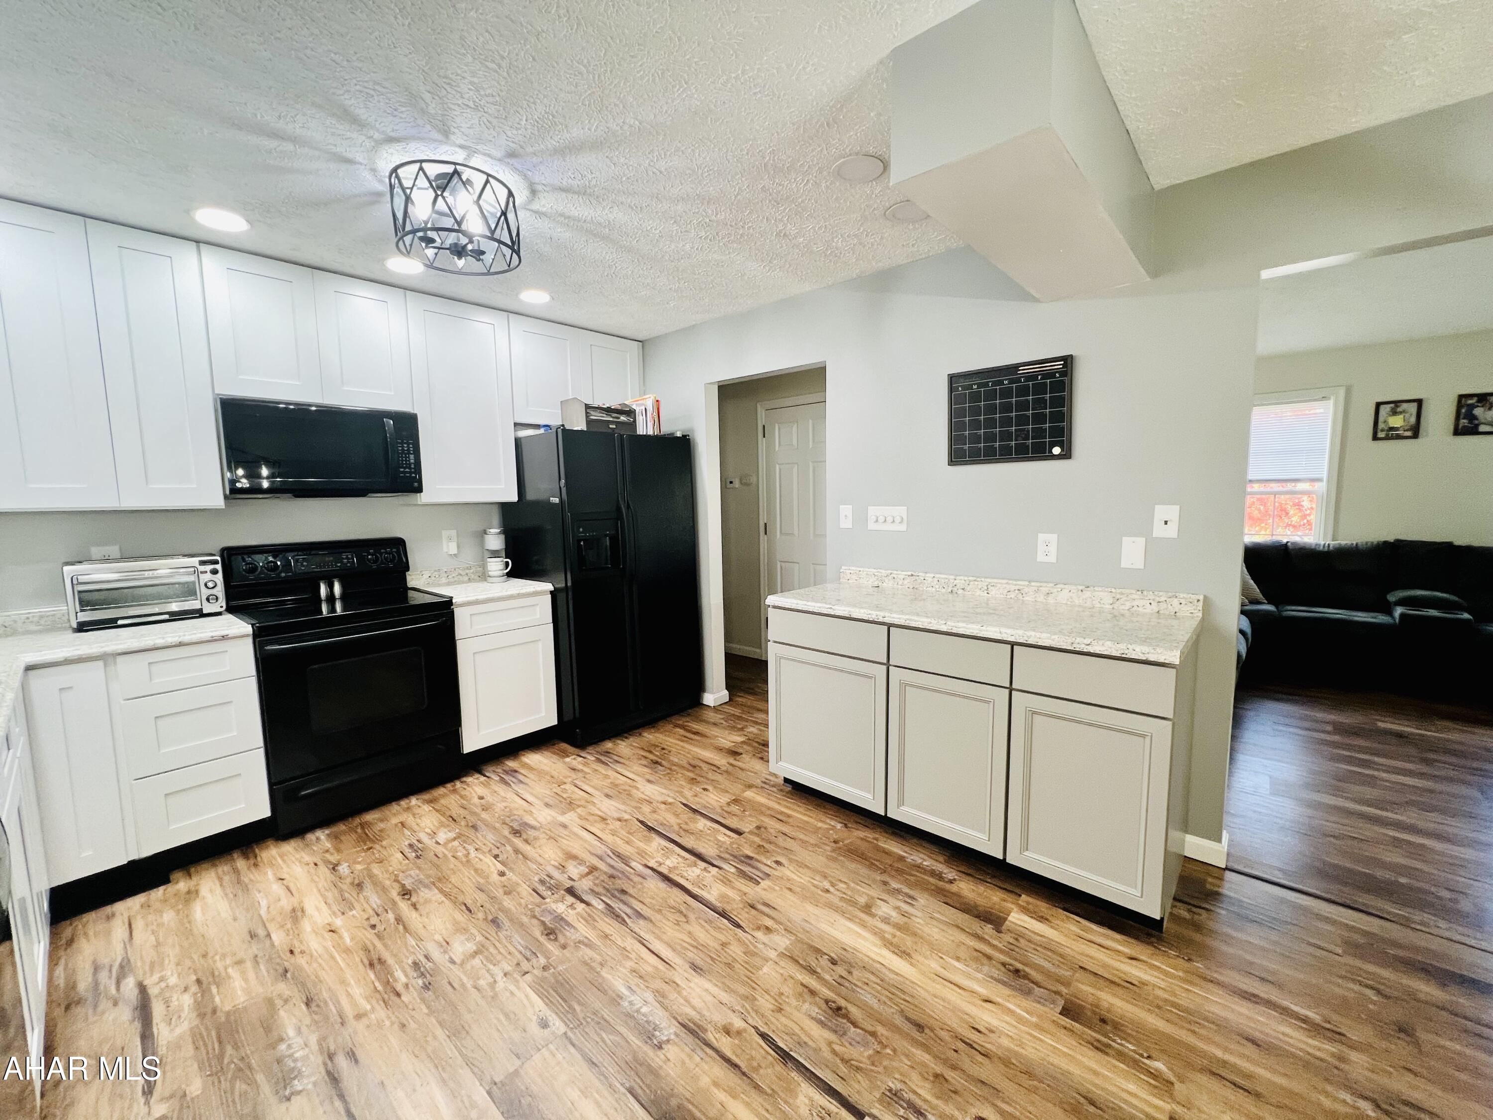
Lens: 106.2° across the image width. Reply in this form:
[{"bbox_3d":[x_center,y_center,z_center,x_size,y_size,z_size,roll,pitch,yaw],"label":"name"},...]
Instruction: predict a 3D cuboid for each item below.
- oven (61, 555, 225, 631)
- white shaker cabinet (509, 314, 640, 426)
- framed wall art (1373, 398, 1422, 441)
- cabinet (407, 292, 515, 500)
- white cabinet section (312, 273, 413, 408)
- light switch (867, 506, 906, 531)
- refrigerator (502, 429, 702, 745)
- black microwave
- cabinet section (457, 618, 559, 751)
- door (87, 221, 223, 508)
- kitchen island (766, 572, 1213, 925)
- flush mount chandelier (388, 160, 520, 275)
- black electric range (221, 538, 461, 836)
[{"bbox_3d":[-2.510,0.125,2.369,0.295,0.258,0.424,5,8,44],"label":"oven"},{"bbox_3d":[-1.157,-1.150,3.678,0.325,0.607,0.916,5,8,44],"label":"white shaker cabinet"},{"bbox_3d":[4.634,-0.996,3.991,0.211,0.271,0.020,4,8,42],"label":"framed wall art"},{"bbox_3d":[-1.653,-0.860,3.193,0.325,1.067,0.516,5,8,44],"label":"cabinet"},{"bbox_3d":[-1.966,-1.058,2.840,0.318,0.595,0.380,4,8,43],"label":"white cabinet section"},{"bbox_3d":[0.706,-0.208,2.854,0.214,0.120,0.025,4,8,42],"label":"light switch"},{"bbox_3d":[-0.913,0.122,3.654,0.815,1.770,0.902,5,8,44],"label":"refrigerator"},{"bbox_3d":[-2.065,-0.524,2.742,0.405,0.422,0.756,5,8,44],"label":"black microwave"},{"bbox_3d":[-1.484,0.654,3.224,0.594,0.600,0.518,4,8,43],"label":"cabinet section"},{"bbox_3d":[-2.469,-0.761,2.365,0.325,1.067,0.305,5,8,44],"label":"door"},{"bbox_3d":[0.882,0.610,2.366,1.528,0.995,0.652,4,8,42],"label":"kitchen island"},{"bbox_3d":[-0.968,-1.147,1.881,0.376,0.233,0.376,5,8,44],"label":"flush mount chandelier"},{"bbox_3d":[-1.938,0.529,2.755,0.660,1.180,0.758,5,8,44],"label":"black electric range"}]

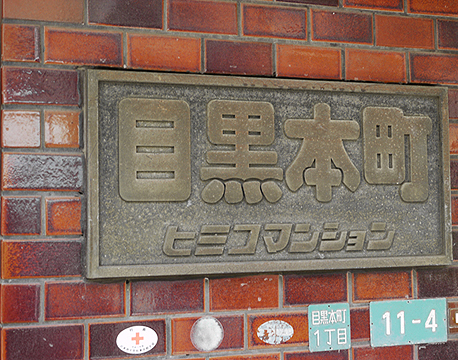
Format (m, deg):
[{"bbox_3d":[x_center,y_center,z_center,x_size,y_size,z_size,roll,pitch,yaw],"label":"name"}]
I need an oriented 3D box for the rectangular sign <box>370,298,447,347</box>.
[{"bbox_3d":[0.248,0.195,0.947,0.120,0.060,0.007,0,-4,-18],"label":"rectangular sign"}]

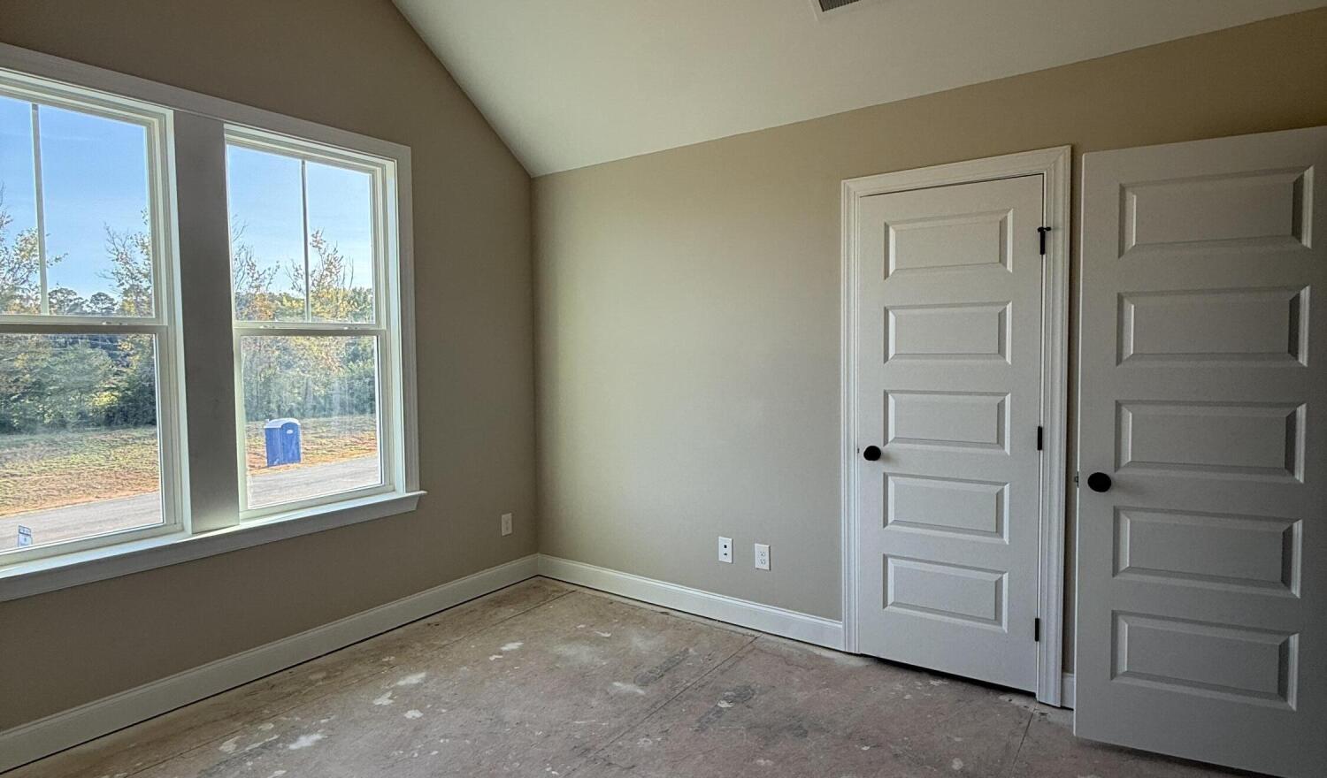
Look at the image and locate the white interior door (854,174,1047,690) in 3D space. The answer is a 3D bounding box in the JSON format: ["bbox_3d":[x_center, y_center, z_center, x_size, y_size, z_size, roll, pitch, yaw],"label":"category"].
[{"bbox_3d":[1.181,0.187,3.007,0.723,2.032,0.040,2,4,36],"label":"white interior door"}]

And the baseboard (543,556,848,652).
[{"bbox_3d":[0.033,1.112,3.868,1.971,0.137,0.020,2,4,36],"label":"baseboard"}]

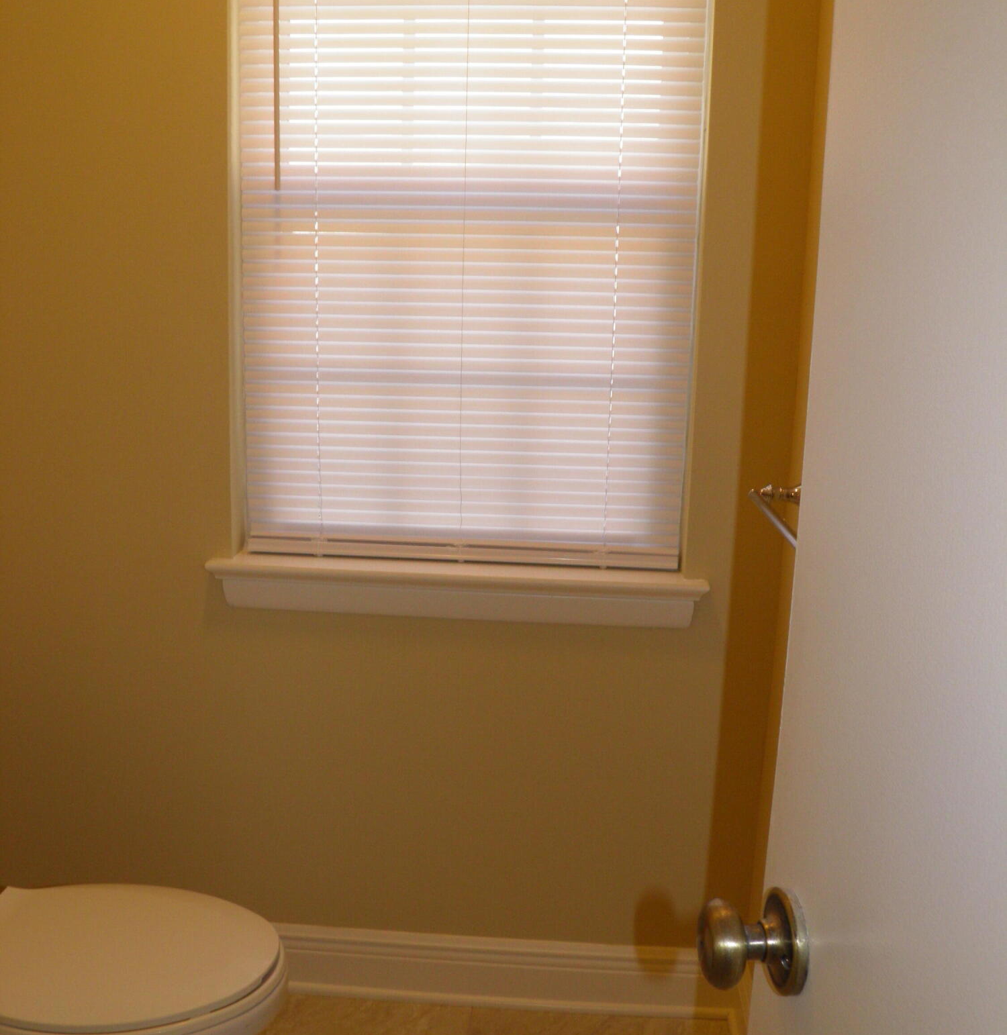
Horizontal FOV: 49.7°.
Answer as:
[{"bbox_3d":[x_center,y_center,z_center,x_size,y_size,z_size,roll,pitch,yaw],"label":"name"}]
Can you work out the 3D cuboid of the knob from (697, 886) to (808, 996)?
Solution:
[{"bbox_3d":[0.158,0.272,0.695,0.058,0.066,0.066,0,11,-7],"label":"knob"}]

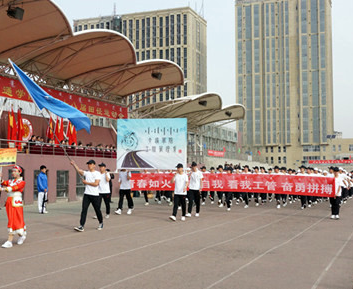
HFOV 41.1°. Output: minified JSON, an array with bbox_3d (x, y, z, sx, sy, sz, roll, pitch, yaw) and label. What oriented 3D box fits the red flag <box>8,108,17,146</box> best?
[{"bbox_3d":[-7.861,-0.763,22.562,0.250,1.863,0.450,-1,-4,25],"label":"red flag"}]

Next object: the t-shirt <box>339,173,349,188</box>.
[{"bbox_3d":[8.149,1.766,22.900,0.550,0.680,0.300,-2,-4,24],"label":"t-shirt"}]

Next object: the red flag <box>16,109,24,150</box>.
[{"bbox_3d":[-7.658,-0.698,23.004,0.250,2.031,0.420,-1,-4,25],"label":"red flag"}]

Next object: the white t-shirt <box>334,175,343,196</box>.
[{"bbox_3d":[5.256,1.379,15.386,0.500,0.660,0.280,-2,-4,24],"label":"white t-shirt"}]

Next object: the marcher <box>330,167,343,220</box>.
[{"bbox_3d":[5.188,1.591,15.366,0.520,1.720,0.400,-2,-4,24],"label":"marcher"}]

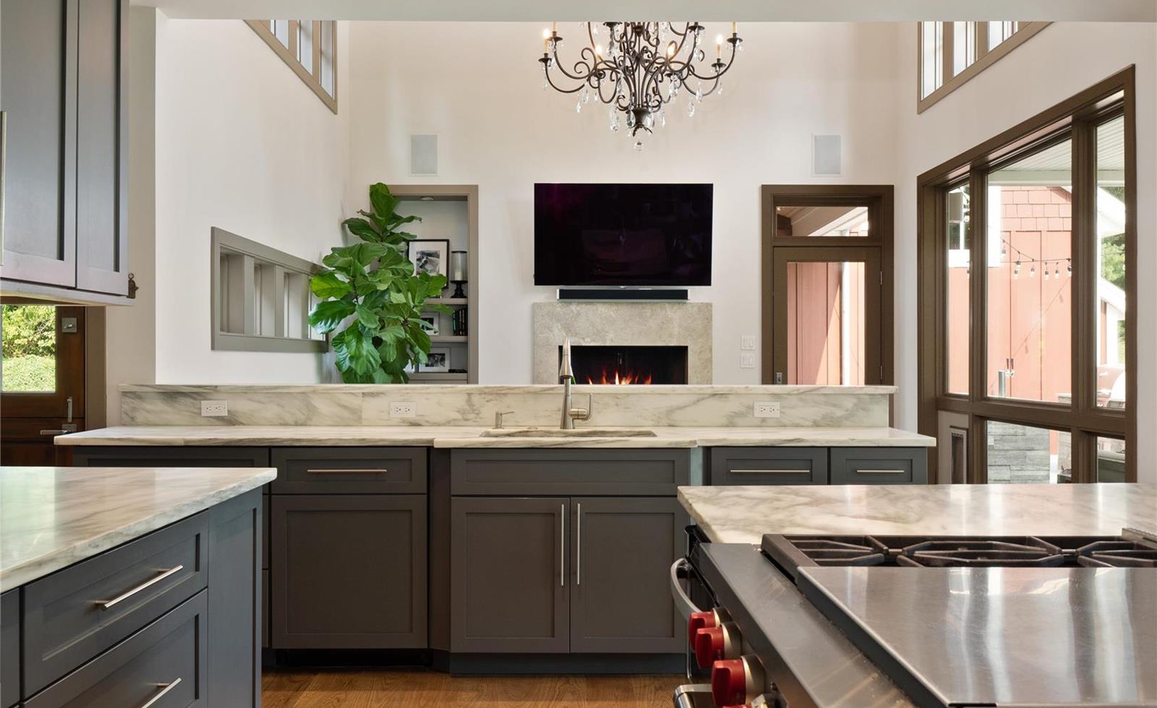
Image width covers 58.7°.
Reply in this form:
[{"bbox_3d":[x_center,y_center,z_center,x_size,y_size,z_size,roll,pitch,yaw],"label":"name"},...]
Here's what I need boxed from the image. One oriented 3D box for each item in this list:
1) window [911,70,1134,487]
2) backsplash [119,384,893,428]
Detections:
[{"bbox_3d":[2.735,-0.120,6.450,0.180,2.520,3.110,0,0,0],"label":"window"},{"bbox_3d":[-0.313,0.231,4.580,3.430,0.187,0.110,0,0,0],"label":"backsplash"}]

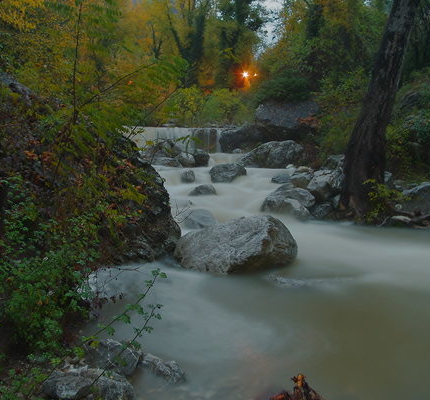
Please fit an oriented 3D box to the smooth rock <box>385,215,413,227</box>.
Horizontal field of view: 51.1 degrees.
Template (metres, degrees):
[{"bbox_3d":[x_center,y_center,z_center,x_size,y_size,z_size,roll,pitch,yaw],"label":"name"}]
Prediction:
[{"bbox_3d":[3.071,0.318,7.467,0.502,0.167,0.402,4,11,22],"label":"smooth rock"}]

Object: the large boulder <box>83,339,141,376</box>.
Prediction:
[{"bbox_3d":[-0.751,1.118,3.265,0.400,0.200,0.310,0,11,-2],"label":"large boulder"}]

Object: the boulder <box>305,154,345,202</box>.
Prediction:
[{"bbox_3d":[2.270,-0.442,9.200,0.785,0.966,0.706,0,8,0],"label":"boulder"}]

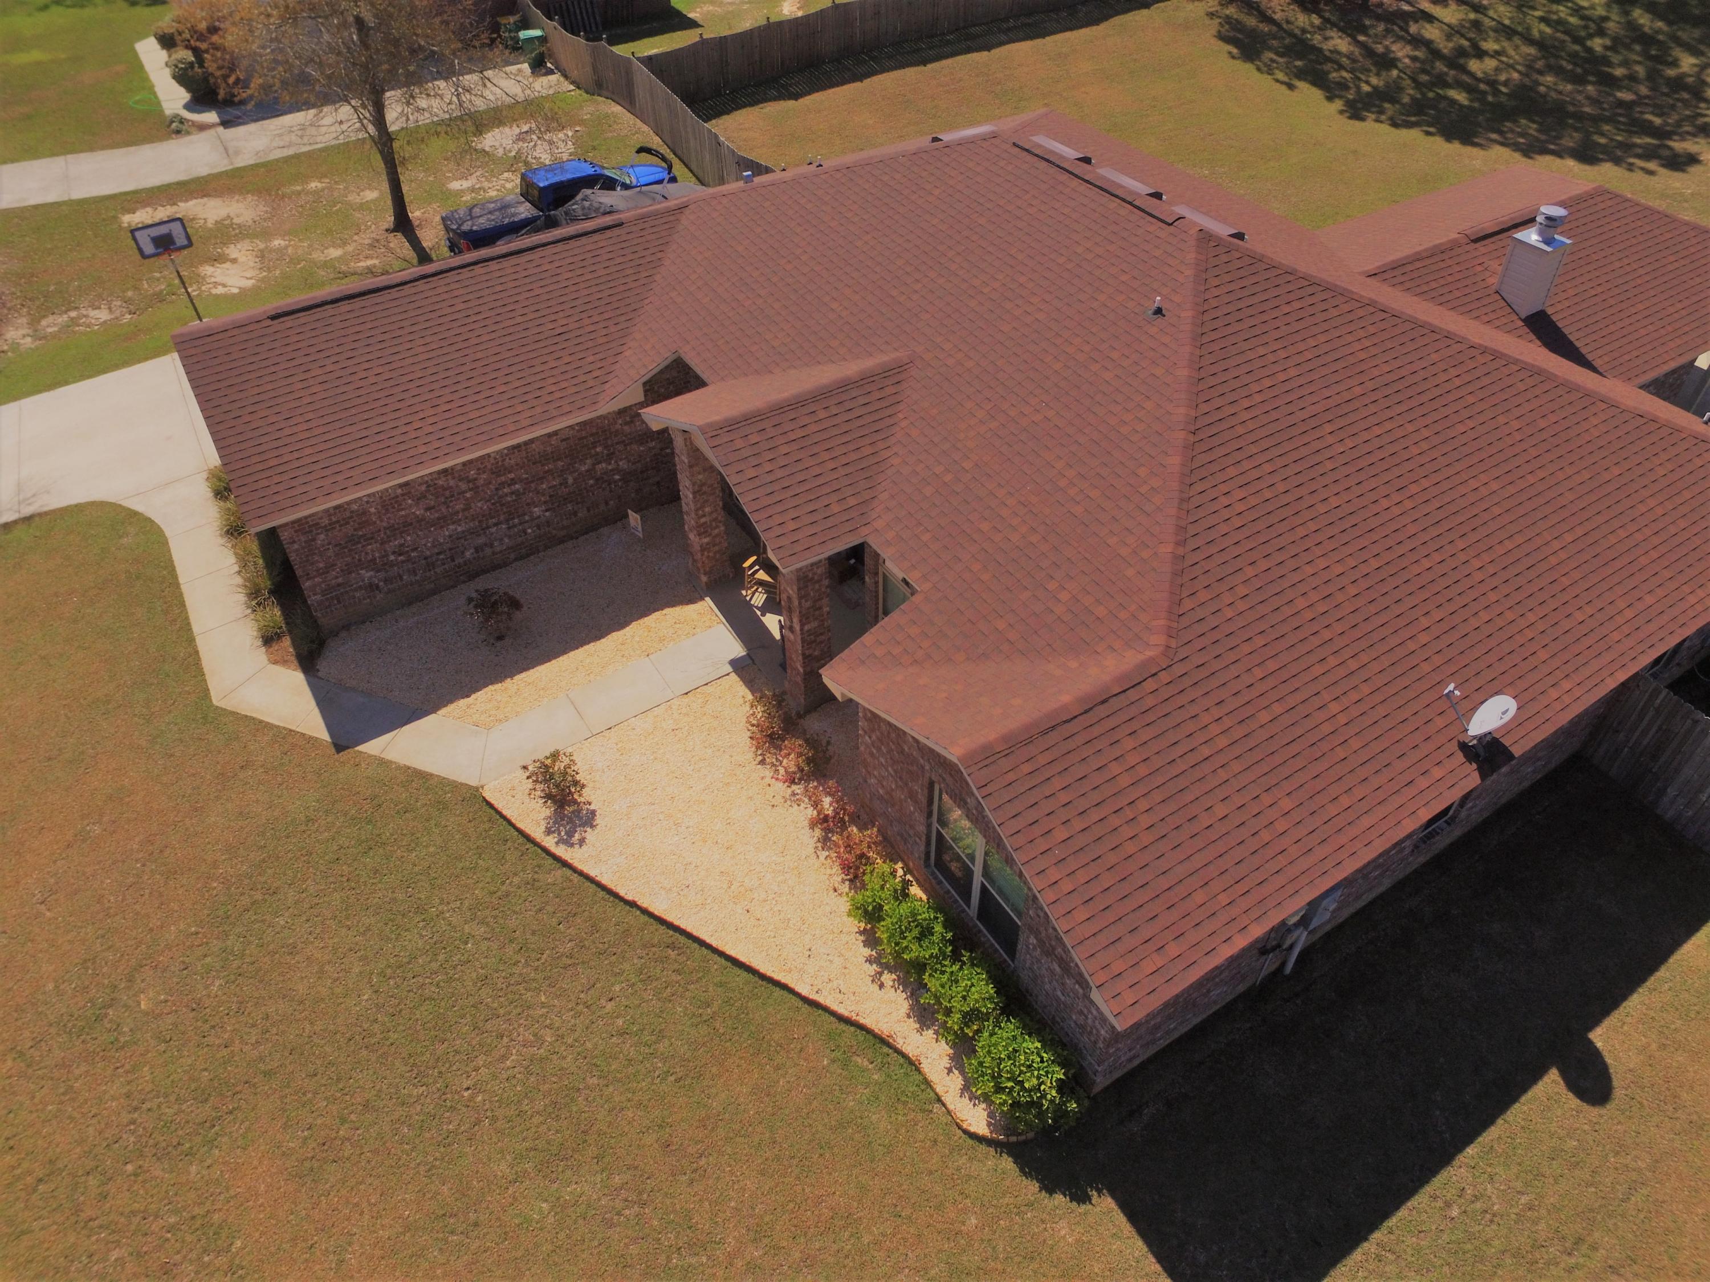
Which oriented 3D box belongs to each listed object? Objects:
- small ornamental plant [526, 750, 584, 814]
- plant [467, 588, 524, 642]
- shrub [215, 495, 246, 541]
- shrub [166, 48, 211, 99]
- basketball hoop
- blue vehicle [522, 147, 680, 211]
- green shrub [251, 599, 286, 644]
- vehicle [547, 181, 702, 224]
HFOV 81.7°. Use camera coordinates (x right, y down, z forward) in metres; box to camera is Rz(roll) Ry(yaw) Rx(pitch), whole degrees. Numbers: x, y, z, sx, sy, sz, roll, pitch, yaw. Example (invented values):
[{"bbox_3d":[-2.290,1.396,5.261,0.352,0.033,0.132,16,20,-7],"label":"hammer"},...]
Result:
[{"bbox_3d":[-3.982,1.854,13.117,0.760,0.780,0.780,-1,43,1],"label":"small ornamental plant"},{"bbox_3d":[-5.714,-0.423,15.650,0.800,0.740,0.820,-24,47,-22],"label":"plant"},{"bbox_3d":[-11.337,-2.248,17.972,0.550,0.600,0.550,-24,47,-22],"label":"shrub"},{"bbox_3d":[-24.740,-21.085,36.774,1.400,1.600,1.400,-24,47,-22],"label":"shrub"},{"bbox_3d":[-16.054,-8.642,23.566,1.100,2.580,1.200,-24,47,-22],"label":"basketball hoop"},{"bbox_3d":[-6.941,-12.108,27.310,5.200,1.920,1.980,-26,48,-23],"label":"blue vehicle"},{"bbox_3d":[-9.373,-0.299,15.806,0.540,0.600,0.540,-24,47,-22],"label":"green shrub"},{"bbox_3d":[-6.064,-10.488,25.618,5.200,1.800,2.100,-24,47,-22],"label":"vehicle"}]

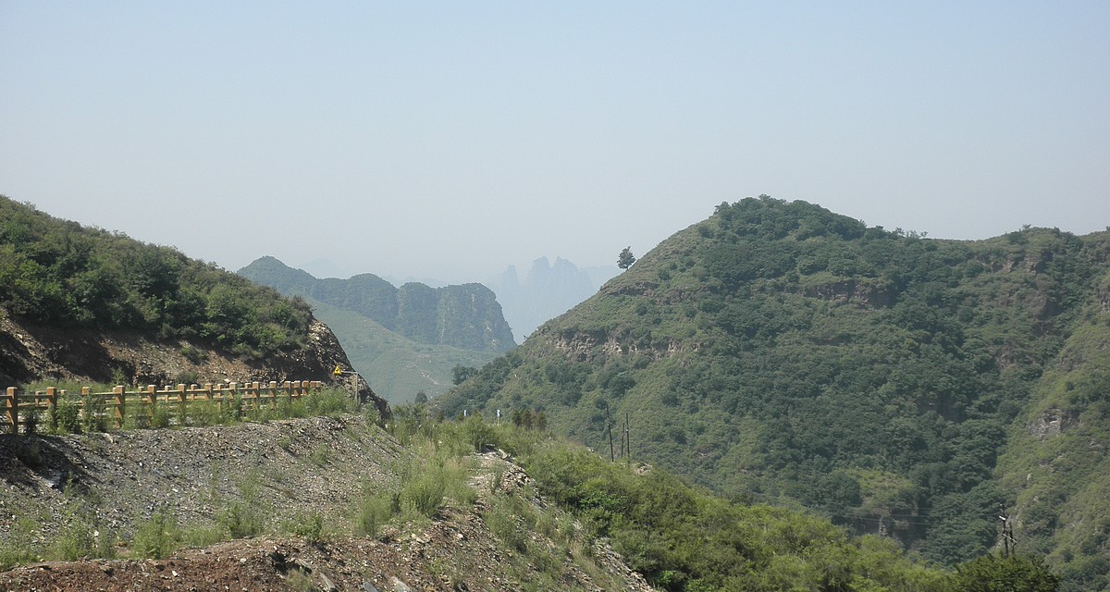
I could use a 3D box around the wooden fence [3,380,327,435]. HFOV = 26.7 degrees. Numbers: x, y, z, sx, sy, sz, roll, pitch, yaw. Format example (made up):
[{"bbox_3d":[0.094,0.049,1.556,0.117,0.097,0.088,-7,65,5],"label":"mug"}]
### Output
[{"bbox_3d":[-10.495,3.333,73.439,1.742,1.220,31.660,0,-2,9],"label":"wooden fence"}]

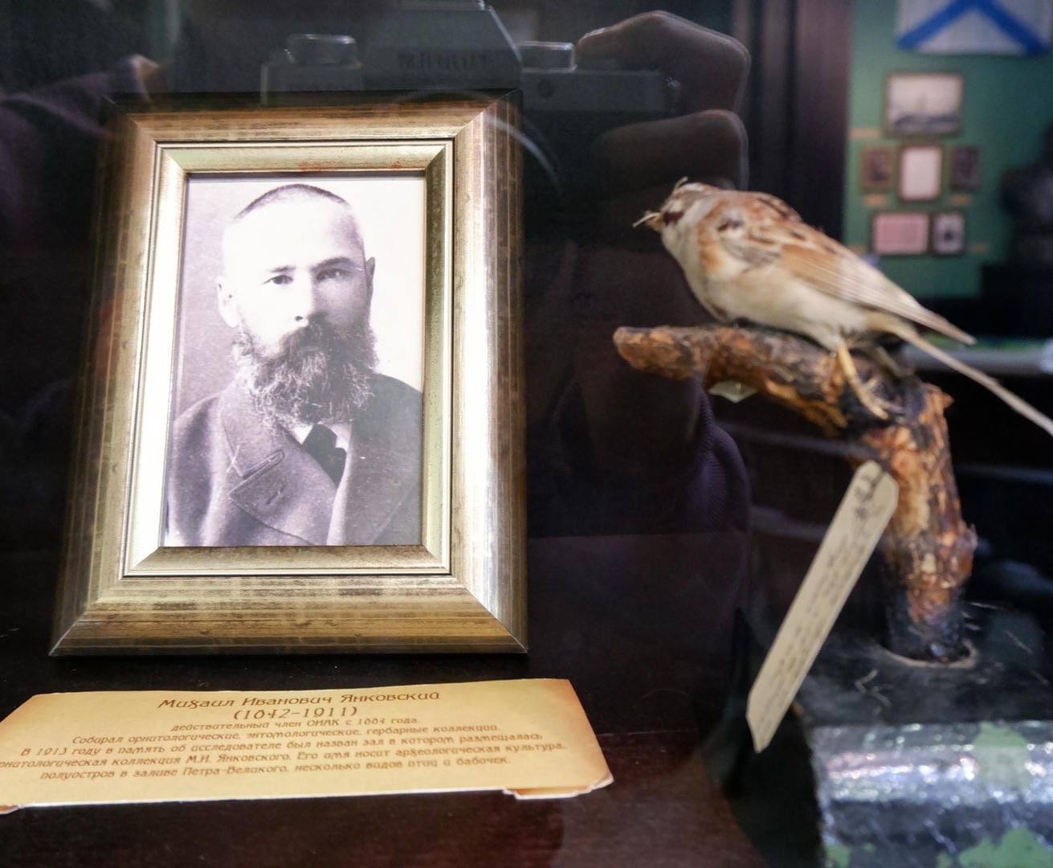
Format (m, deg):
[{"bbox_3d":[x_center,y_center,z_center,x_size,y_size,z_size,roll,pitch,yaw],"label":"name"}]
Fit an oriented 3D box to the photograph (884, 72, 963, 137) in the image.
[{"bbox_3d":[1.737,-1.440,4.645,0.342,0.275,0.020,0,8,0],"label":"photograph"}]

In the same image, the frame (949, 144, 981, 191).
[{"bbox_3d":[1.931,-1.173,4.682,0.143,0.202,0.020,0,8,0],"label":"frame"}]

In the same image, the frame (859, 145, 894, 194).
[{"bbox_3d":[1.547,-1.165,4.684,0.149,0.207,0.020,0,8,0],"label":"frame"}]

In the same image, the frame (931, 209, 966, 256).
[{"bbox_3d":[1.878,-0.891,4.722,0.155,0.200,0.020,0,8,0],"label":"frame"}]

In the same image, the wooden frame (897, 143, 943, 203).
[{"bbox_3d":[1.734,-1.149,4.686,0.202,0.260,0.020,0,8,0],"label":"wooden frame"}]

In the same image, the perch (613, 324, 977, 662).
[{"bbox_3d":[0.078,0.017,0.317,0.106,0.098,0.032,2,8,13],"label":"perch"}]

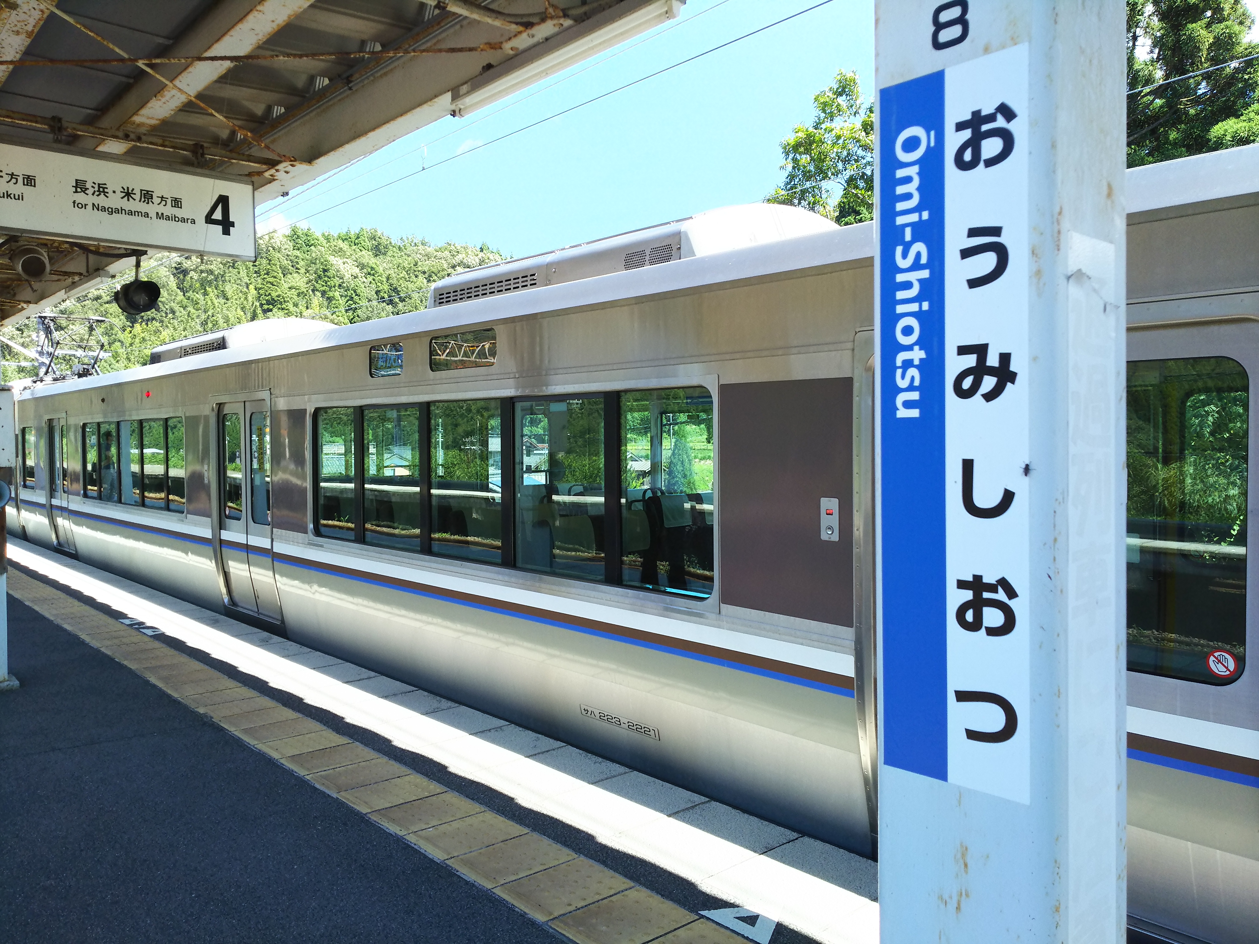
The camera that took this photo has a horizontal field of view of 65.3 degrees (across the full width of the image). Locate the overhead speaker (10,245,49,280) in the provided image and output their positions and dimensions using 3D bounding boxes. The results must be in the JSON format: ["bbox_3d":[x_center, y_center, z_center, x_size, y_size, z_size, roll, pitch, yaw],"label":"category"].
[{"bbox_3d":[-3.795,-1.329,6.215,0.220,0.220,0.250,-3,13,-32],"label":"overhead speaker"}]

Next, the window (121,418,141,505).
[{"bbox_3d":[-5.538,-0.106,10.900,0.050,0.912,0.800,-2,3,-41],"label":"window"}]

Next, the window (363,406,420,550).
[{"bbox_3d":[-1.546,0.031,6.366,0.050,0.895,0.764,-2,3,-41],"label":"window"}]

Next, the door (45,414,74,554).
[{"bbox_3d":[-7.864,0.165,13.646,0.100,1.860,1.320,-4,4,-41],"label":"door"}]

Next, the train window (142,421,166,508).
[{"bbox_3d":[-4.962,-0.087,10.245,0.050,0.910,0.805,-2,3,-41],"label":"train window"}]

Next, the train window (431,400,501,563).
[{"bbox_3d":[-0.953,0.047,5.693,0.050,0.898,0.760,-2,3,-41],"label":"train window"}]

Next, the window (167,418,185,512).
[{"bbox_3d":[-4.462,-0.070,9.677,0.050,0.904,0.590,-2,3,-41],"label":"window"}]

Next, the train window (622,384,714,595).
[{"bbox_3d":[0.166,0.087,4.423,0.050,0.904,0.624,-2,3,-41],"label":"train window"}]

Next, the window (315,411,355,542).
[{"bbox_3d":[-2.088,0.007,6.982,0.050,0.911,0.673,-2,3,-41],"label":"window"}]

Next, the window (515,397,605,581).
[{"bbox_3d":[-0.364,0.071,5.025,0.050,0.895,0.762,-2,3,-41],"label":"window"}]

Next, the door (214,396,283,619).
[{"bbox_3d":[-3.253,0.321,8.411,0.100,1.860,1.320,-4,4,-41],"label":"door"}]

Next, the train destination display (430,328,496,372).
[{"bbox_3d":[-0.966,-0.696,5.678,0.050,0.199,0.713,-2,3,-41],"label":"train destination display"}]

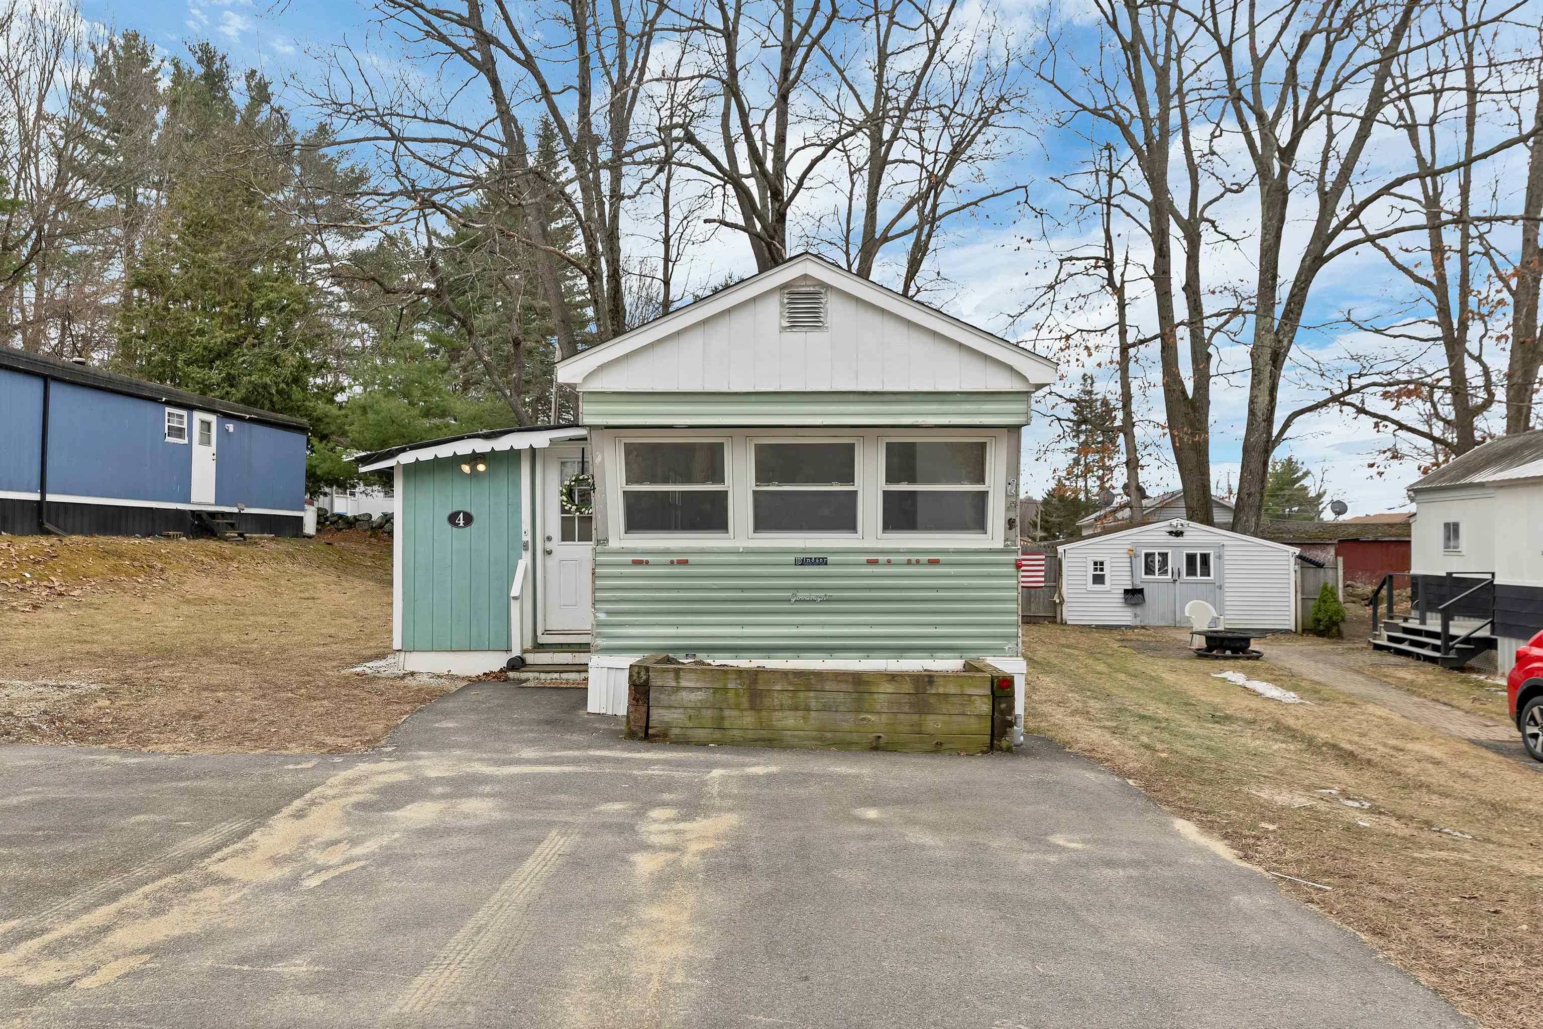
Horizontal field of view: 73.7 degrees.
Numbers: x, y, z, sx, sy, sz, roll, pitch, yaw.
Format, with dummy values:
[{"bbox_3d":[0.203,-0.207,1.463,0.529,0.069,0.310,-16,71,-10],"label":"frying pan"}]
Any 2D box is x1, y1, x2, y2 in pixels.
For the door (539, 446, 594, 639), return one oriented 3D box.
[{"bbox_3d":[-2.070,0.305,11.420,0.940,2.100,0.100,0,-1,0],"label":"door"}]

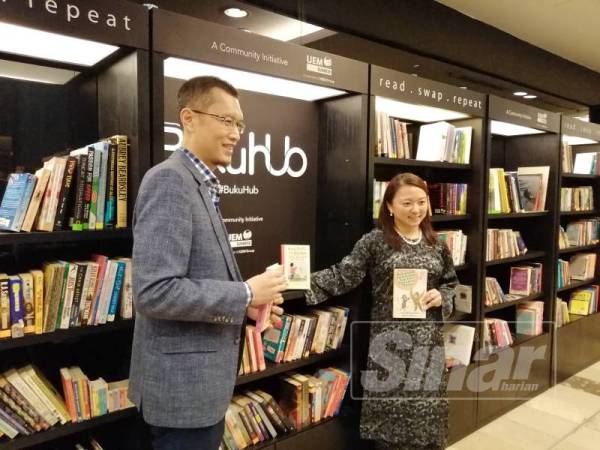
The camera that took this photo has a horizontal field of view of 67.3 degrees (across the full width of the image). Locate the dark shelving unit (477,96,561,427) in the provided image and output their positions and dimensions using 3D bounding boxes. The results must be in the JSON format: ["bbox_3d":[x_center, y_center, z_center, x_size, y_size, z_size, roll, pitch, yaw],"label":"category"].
[{"bbox_3d":[1.436,0.224,3.303,1.040,2.105,0.400,-3,5,-38],"label":"dark shelving unit"}]

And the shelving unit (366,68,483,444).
[{"bbox_3d":[0.615,0.264,2.665,1.040,2.105,0.400,-3,5,-38],"label":"shelving unit"}]

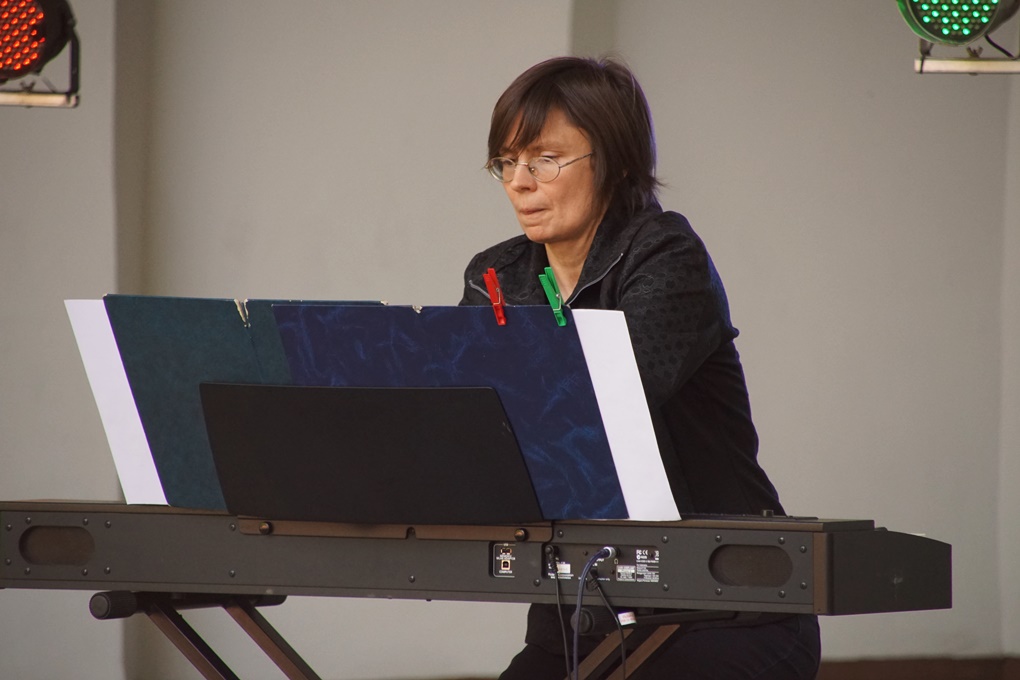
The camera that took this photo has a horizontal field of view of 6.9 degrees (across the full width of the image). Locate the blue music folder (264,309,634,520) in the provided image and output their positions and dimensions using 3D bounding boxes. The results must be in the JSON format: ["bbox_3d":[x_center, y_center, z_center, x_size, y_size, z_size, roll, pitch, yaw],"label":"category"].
[{"bbox_3d":[-0.077,0.093,10.978,0.473,0.303,0.015,1,27,35],"label":"blue music folder"}]

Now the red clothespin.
[{"bbox_3d":[-0.017,-0.055,10.846,0.011,0.076,0.023,1,27,35],"label":"red clothespin"}]

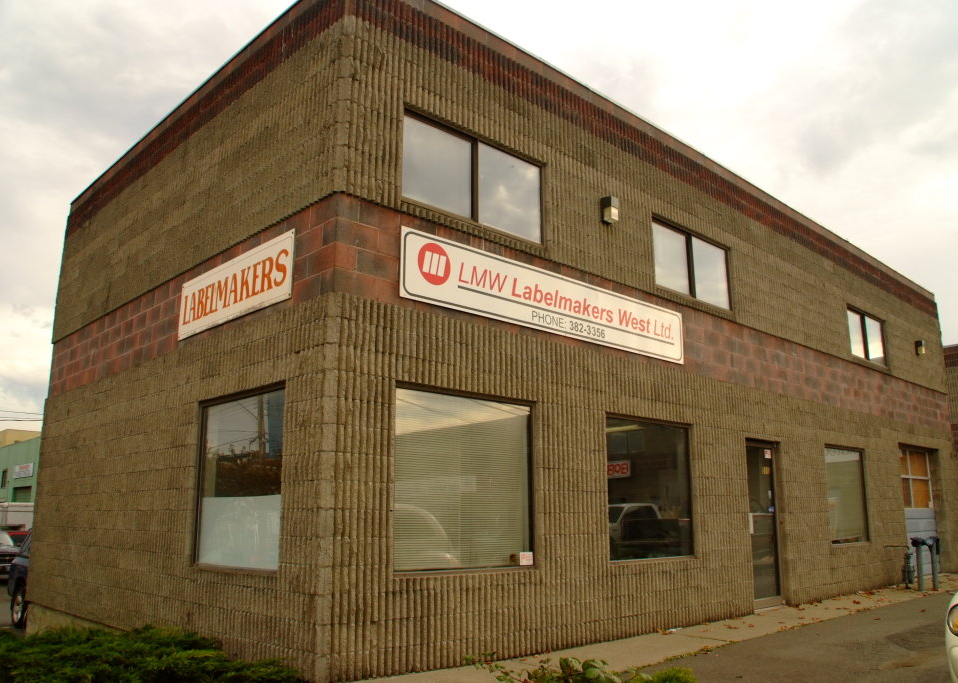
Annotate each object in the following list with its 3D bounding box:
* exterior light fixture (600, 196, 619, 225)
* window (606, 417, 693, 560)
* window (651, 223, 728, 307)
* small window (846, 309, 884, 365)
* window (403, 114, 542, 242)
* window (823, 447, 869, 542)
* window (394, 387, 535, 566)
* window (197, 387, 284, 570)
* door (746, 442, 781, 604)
[{"bbox_3d":[1.451,-1.441,8.442,0.150,0.270,0.150,12,-17,-42],"label":"exterior light fixture"},{"bbox_3d":[1.908,1.616,8.415,1.680,1.490,0.120,12,-17,-42],"label":"window"},{"bbox_3d":[2.746,-0.962,9.810,1.850,0.880,0.120,12,-17,-42],"label":"window"},{"bbox_3d":[6.889,-0.061,13.650,1.760,0.870,0.120,12,-17,-42],"label":"small window"},{"bbox_3d":[-0.017,-1.510,7.237,1.830,0.870,0.120,12,-17,-42],"label":"window"},{"bbox_3d":[5.768,2.405,12.004,1.570,1.470,0.120,12,-17,-42],"label":"window"},{"bbox_3d":[-0.077,1.191,6.574,1.650,1.490,0.120,12,-17,-42],"label":"window"},{"bbox_3d":[-2.094,1.186,6.637,0.120,1.490,1.600,12,-17,-42],"label":"window"},{"bbox_3d":[3.749,2.383,10.067,0.930,2.120,0.110,12,-17,-42],"label":"door"}]

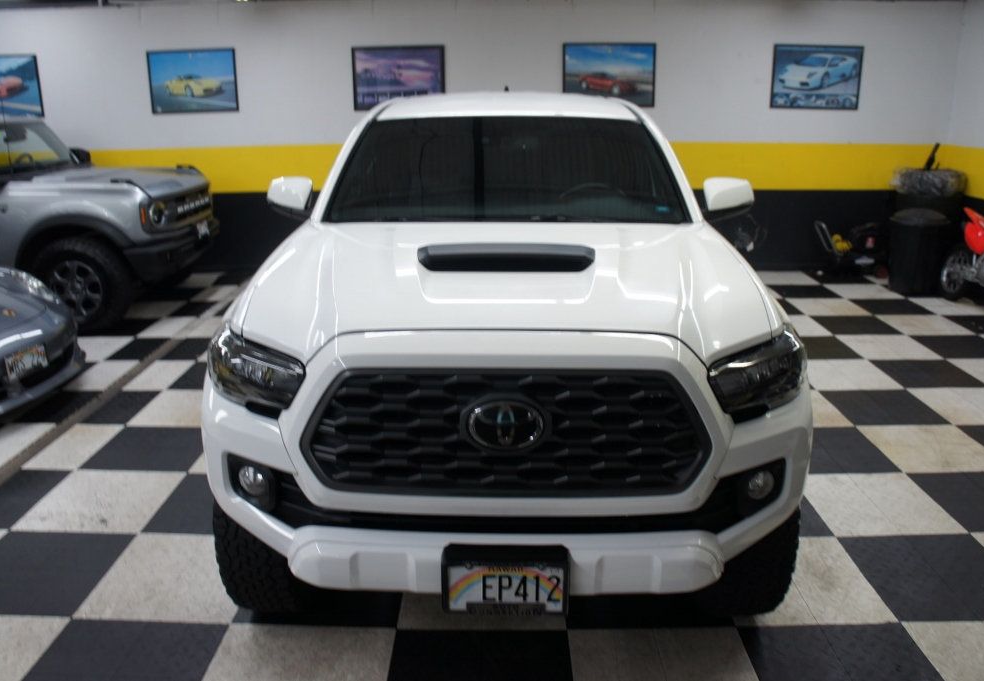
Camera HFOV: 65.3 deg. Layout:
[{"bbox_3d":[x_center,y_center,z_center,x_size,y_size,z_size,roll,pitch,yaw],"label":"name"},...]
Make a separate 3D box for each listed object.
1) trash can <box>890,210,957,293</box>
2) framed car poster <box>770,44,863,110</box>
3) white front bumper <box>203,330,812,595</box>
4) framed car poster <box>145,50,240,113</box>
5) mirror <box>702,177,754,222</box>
[{"bbox_3d":[4.253,-0.880,7.709,0.600,0.730,0.600,0,17,1],"label":"trash can"},{"bbox_3d":[3.402,-2.755,8.045,0.940,0.635,0.030,0,17,1],"label":"framed car poster"},{"bbox_3d":[0.037,0.310,2.103,1.870,0.590,0.520,0,17,1],"label":"white front bumper"},{"bbox_3d":[-3.184,-2.751,8.172,0.940,0.635,0.030,0,17,1],"label":"framed car poster"},{"bbox_3d":[1.010,-0.608,3.293,0.220,0.185,0.150,0,17,1],"label":"mirror"}]

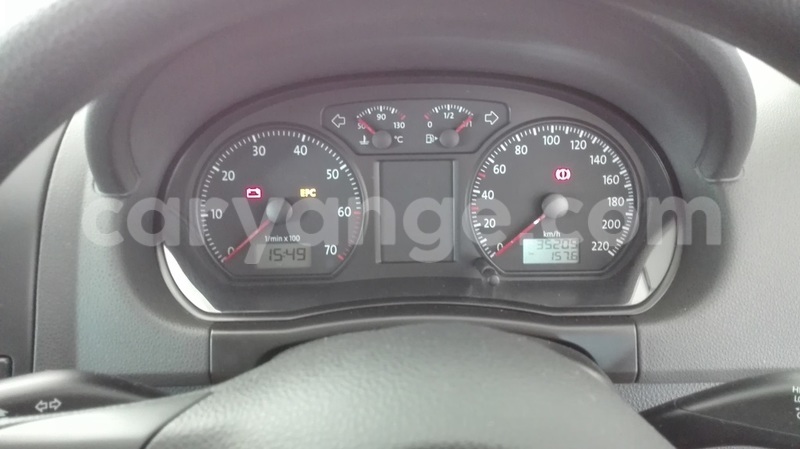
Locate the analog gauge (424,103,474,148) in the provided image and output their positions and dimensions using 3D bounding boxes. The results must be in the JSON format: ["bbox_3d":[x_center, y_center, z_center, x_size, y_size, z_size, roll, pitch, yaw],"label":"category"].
[{"bbox_3d":[0.030,-0.060,0.347,0.030,0.027,0.010,-1,1,1],"label":"analog gauge"}]

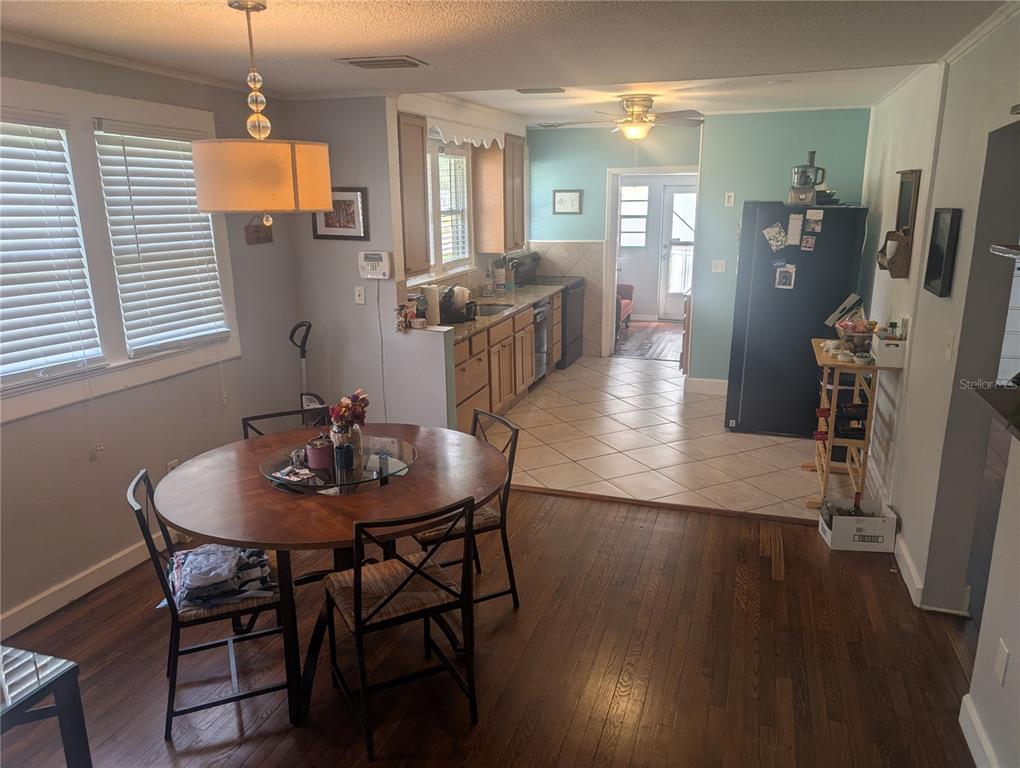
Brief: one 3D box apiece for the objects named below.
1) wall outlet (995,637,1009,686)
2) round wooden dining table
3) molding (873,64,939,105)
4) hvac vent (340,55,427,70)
[{"bbox_3d":[1.512,0.851,2.176,0.010,0.116,0.073,4,15,19],"label":"wall outlet"},{"bbox_3d":[-0.657,0.717,2.928,1.320,0.757,1.320,-1,14,0],"label":"round wooden dining table"},{"bbox_3d":[2.528,-1.966,4.699,0.060,0.060,1.900,4,15,18],"label":"molding"},{"bbox_3d":[-0.637,-1.629,3.593,0.365,0.025,0.260,4,15,19],"label":"hvac vent"}]

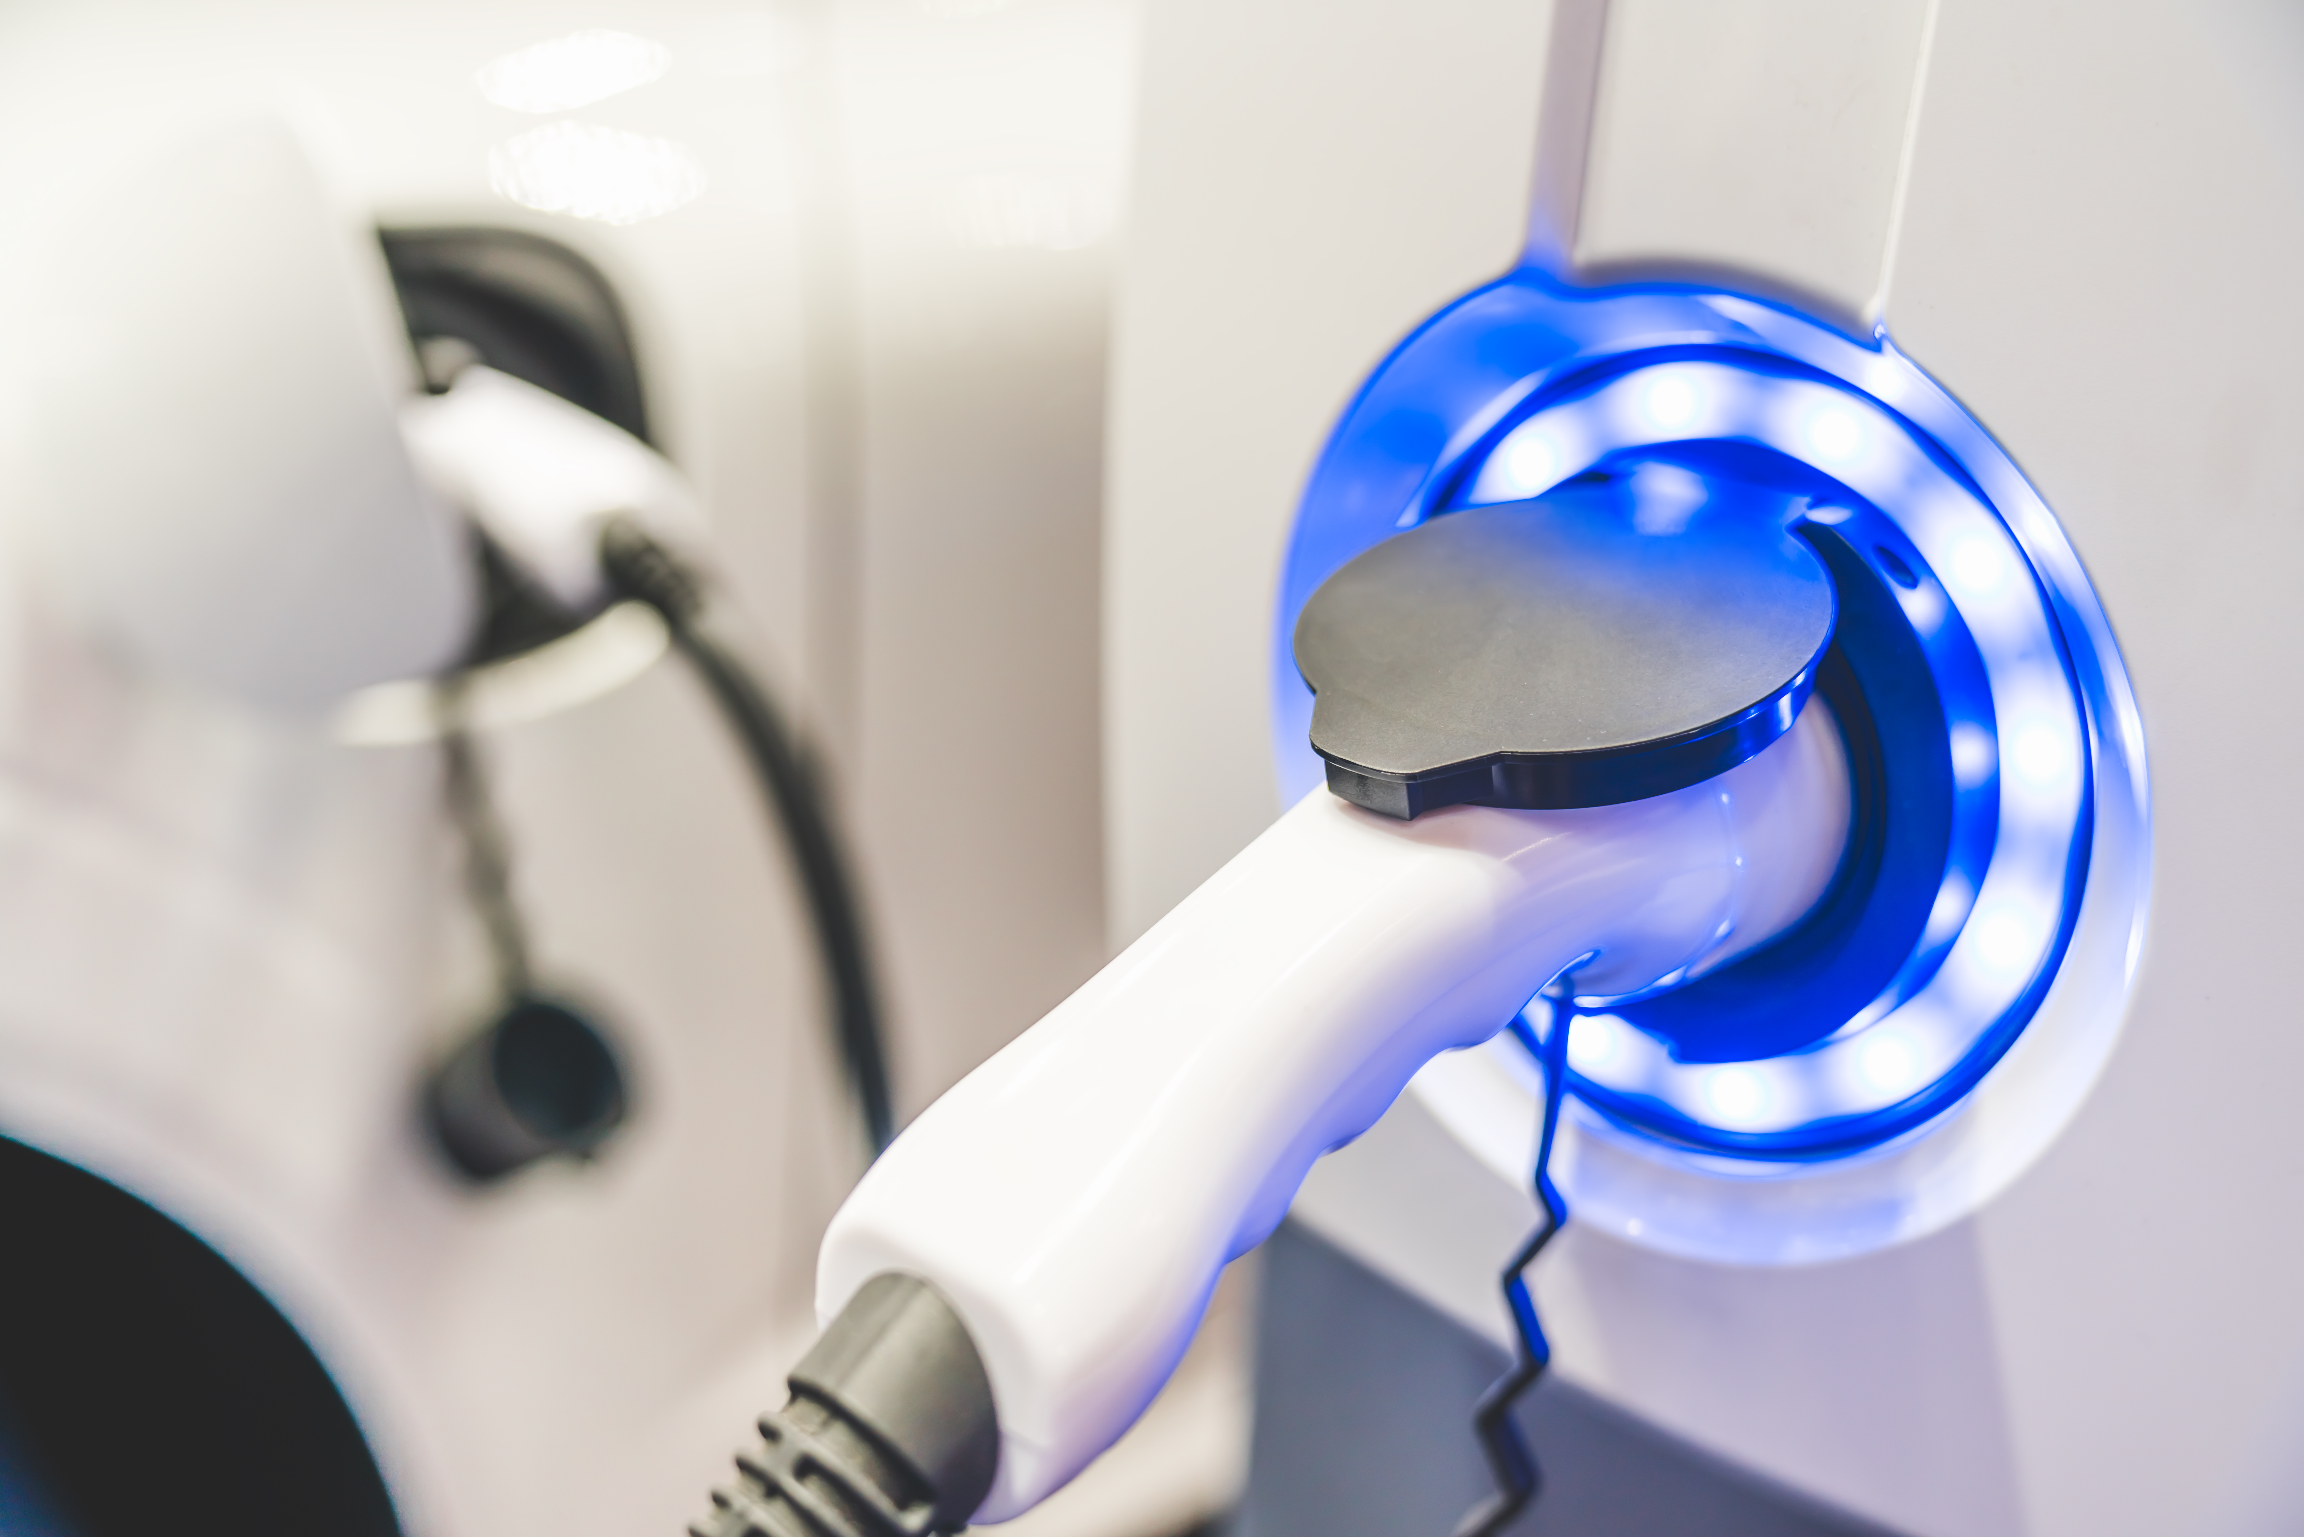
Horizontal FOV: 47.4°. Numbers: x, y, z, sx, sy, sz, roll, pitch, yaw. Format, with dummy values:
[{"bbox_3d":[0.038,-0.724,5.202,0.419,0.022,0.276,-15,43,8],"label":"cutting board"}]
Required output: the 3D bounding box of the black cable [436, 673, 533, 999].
[{"bbox_3d":[-0.254,0.025,1.000,0.016,0.134,0.016,-13,21,-14],"label":"black cable"}]

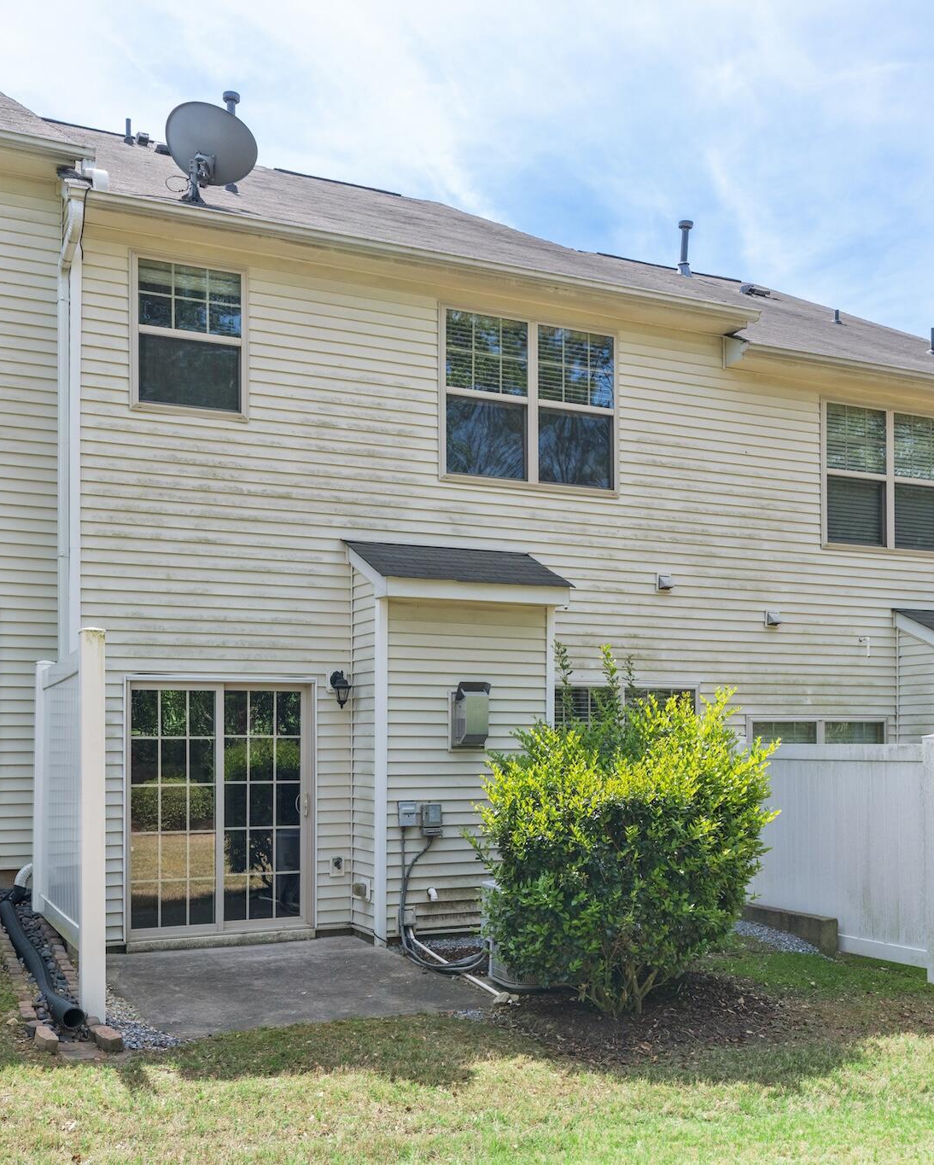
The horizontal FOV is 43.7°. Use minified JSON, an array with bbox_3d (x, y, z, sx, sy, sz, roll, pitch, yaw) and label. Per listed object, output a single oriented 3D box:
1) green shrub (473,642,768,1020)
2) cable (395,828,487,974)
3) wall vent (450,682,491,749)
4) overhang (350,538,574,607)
[{"bbox_3d":[1.017,1.603,7.450,1.800,2.200,1.650,0,-3,0],"label":"green shrub"},{"bbox_3d":[-0.179,2.389,8.851,0.420,0.980,0.750,1,-3,-25],"label":"cable"},{"bbox_3d":[0.050,1.055,9.267,0.240,0.520,0.240,1,-3,-25],"label":"wall vent"},{"bbox_3d":[-0.063,-0.049,9.568,1.720,0.570,0.820,1,-3,-25],"label":"overhang"}]

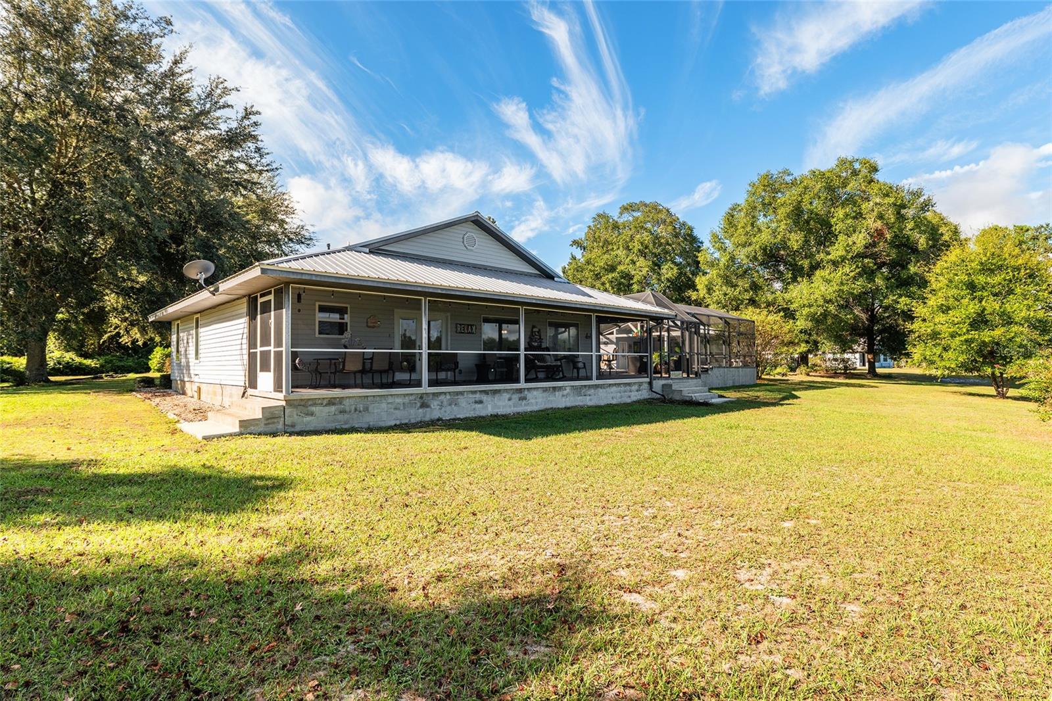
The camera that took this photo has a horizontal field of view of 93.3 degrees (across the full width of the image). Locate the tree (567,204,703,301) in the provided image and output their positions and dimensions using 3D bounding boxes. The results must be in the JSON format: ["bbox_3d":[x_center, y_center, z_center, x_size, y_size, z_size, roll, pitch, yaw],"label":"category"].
[{"bbox_3d":[10.799,-6.264,50.000,15.500,17.575,15.500,-1,-1,13],"label":"tree"}]

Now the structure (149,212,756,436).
[{"bbox_3d":[-0.450,-1.215,23.343,26.159,6.464,14.291,1,-2,-44],"label":"structure"}]

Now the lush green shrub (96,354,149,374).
[{"bbox_3d":[-30.099,1.010,37.000,3.300,1.420,2.600,1,-2,-39],"label":"lush green shrub"}]

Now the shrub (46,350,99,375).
[{"bbox_3d":[-31.034,0.830,34.000,3.100,1.780,2.600,1,-2,-42],"label":"shrub"}]

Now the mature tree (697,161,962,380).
[{"bbox_3d":[26.083,-7.219,43.000,20.300,18.900,19.000,-1,-2,31],"label":"mature tree"}]

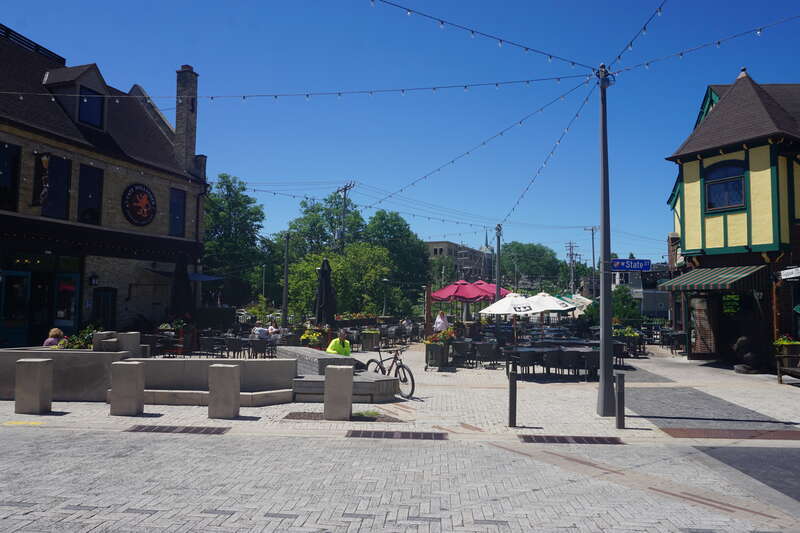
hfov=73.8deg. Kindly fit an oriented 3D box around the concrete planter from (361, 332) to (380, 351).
[{"bbox_3d":[-1.216,3.164,22.200,0.780,0.760,0.750,1,-3,-3],"label":"concrete planter"}]

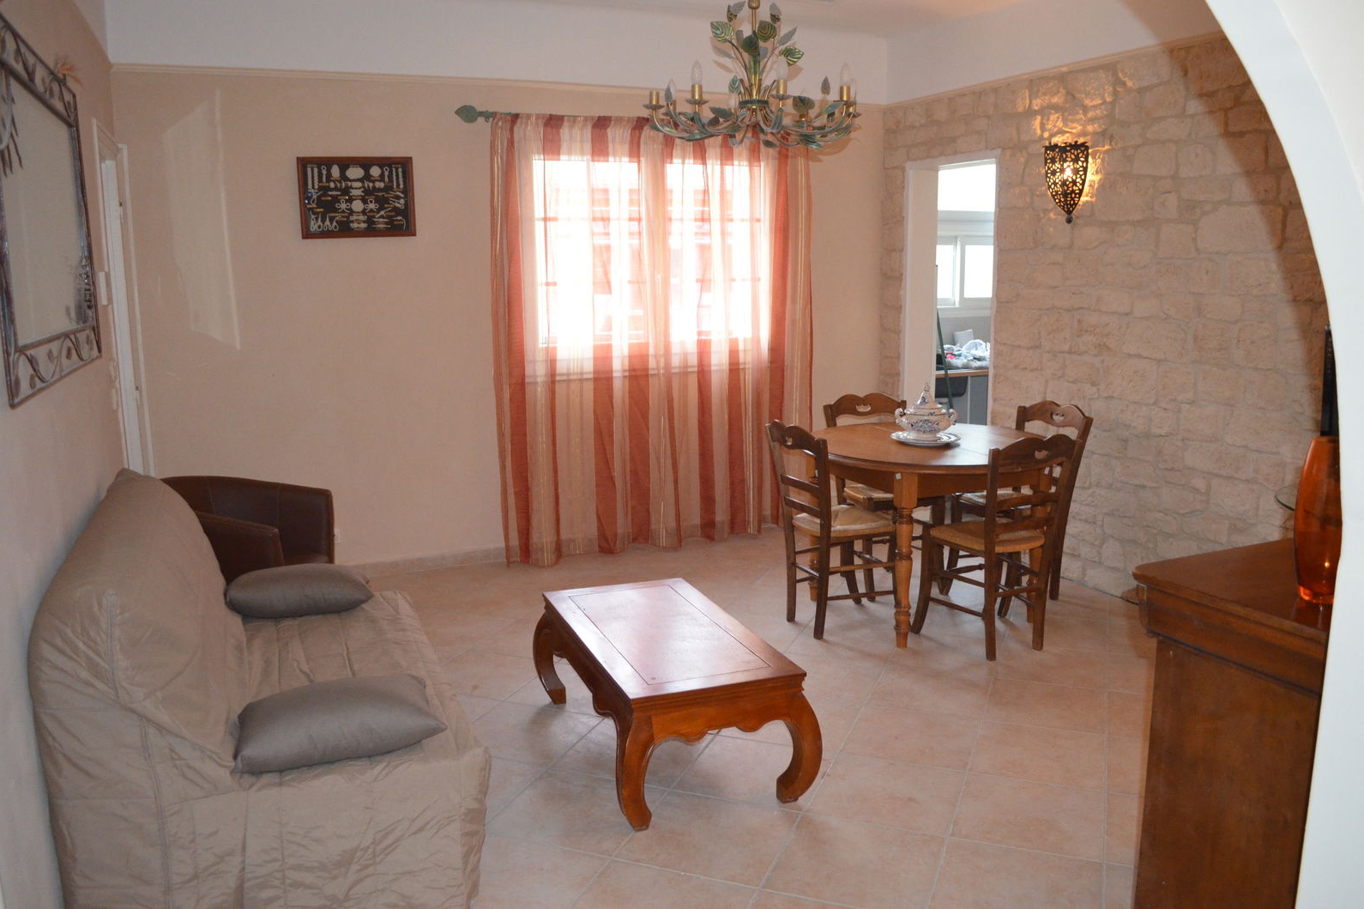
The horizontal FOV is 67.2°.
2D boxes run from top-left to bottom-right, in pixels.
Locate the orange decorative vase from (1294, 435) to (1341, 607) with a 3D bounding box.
[{"bbox_3d":[1.112,0.097,1.750,0.115,0.275,0.115,-5,10,-22],"label":"orange decorative vase"}]

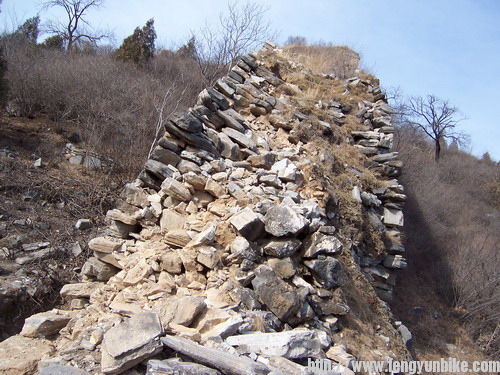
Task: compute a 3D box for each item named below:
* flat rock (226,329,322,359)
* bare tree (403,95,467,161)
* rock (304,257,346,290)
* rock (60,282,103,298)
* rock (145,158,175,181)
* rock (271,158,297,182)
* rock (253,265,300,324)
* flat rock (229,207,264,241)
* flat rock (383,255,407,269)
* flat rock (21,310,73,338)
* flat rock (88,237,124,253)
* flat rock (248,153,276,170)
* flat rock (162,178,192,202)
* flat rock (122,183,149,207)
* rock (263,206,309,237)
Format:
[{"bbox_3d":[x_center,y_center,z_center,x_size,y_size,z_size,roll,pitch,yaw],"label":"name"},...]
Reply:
[{"bbox_3d":[0.208,1.361,4.180,0.840,0.180,0.290,2,15,0],"label":"flat rock"},{"bbox_3d":[14.707,-4.783,38.000,5.000,5.300,4.800,0,-2,0],"label":"bare tree"},{"bbox_3d":[0.766,0.877,4.876,0.371,0.181,0.286,15,24,-10],"label":"rock"},{"bbox_3d":[-1.432,0.875,4.050,0.360,0.120,0.270,0,6,0],"label":"rock"},{"bbox_3d":[-1.427,-0.287,7.600,0.480,0.200,0.360,22,6,0],"label":"rock"},{"bbox_3d":[0.404,-0.205,5.750,0.280,0.220,0.250,6,17,0],"label":"rock"},{"bbox_3d":[0.258,1.028,4.654,0.305,0.180,0.457,-33,53,-20],"label":"rock"},{"bbox_3d":[-0.044,0.453,6.000,0.340,0.260,0.300,-34,24,-27],"label":"flat rock"},{"bbox_3d":[1.970,1.009,6.500,0.320,0.170,0.300,0,-2,11],"label":"flat rock"},{"bbox_3d":[-2.006,1.351,4.700,0.500,0.210,0.380,0,-2,0],"label":"flat rock"},{"bbox_3d":[-1.836,0.729,6.100,0.440,0.170,0.350,0,-2,0],"label":"flat rock"},{"bbox_3d":[0.145,-0.327,6.000,0.310,0.180,0.240,0,6,0],"label":"flat rock"},{"bbox_3d":[-0.922,0.035,6.082,0.342,0.137,0.256,32,18,1],"label":"flat rock"},{"bbox_3d":[-1.440,0.085,6.010,0.361,0.228,0.291,6,17,-1],"label":"flat rock"},{"bbox_3d":[0.354,0.329,4.750,0.420,0.230,0.300,10,30,0],"label":"rock"}]

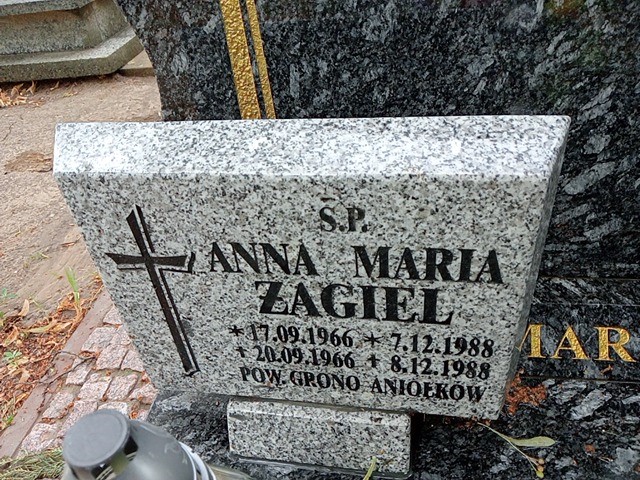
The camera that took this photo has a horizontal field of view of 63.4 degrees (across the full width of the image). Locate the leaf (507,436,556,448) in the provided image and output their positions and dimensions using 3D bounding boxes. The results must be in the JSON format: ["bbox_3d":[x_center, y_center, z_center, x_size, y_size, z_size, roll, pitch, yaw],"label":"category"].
[{"bbox_3d":[0.282,0.269,0.690,0.063,0.005,0.015,0,36,9],"label":"leaf"}]

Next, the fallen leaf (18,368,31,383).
[{"bbox_3d":[-0.751,0.347,1.314,0.019,0.011,0.033,-1,36,7],"label":"fallen leaf"}]

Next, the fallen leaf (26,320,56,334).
[{"bbox_3d":[-0.785,0.245,1.462,0.076,0.012,0.020,-19,37,-17],"label":"fallen leaf"}]

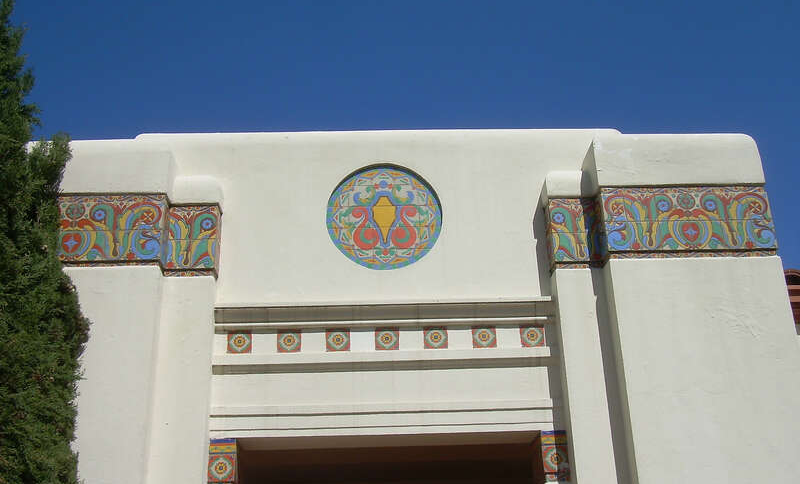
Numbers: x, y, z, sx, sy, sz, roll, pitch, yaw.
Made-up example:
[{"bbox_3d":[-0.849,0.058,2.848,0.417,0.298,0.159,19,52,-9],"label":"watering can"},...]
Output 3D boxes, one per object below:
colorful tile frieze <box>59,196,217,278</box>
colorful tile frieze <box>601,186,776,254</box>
[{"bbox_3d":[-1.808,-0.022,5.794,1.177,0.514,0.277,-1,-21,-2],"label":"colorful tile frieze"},{"bbox_3d":[1.870,-0.128,5.705,1.084,0.490,0.050,-1,-23,-2],"label":"colorful tile frieze"}]

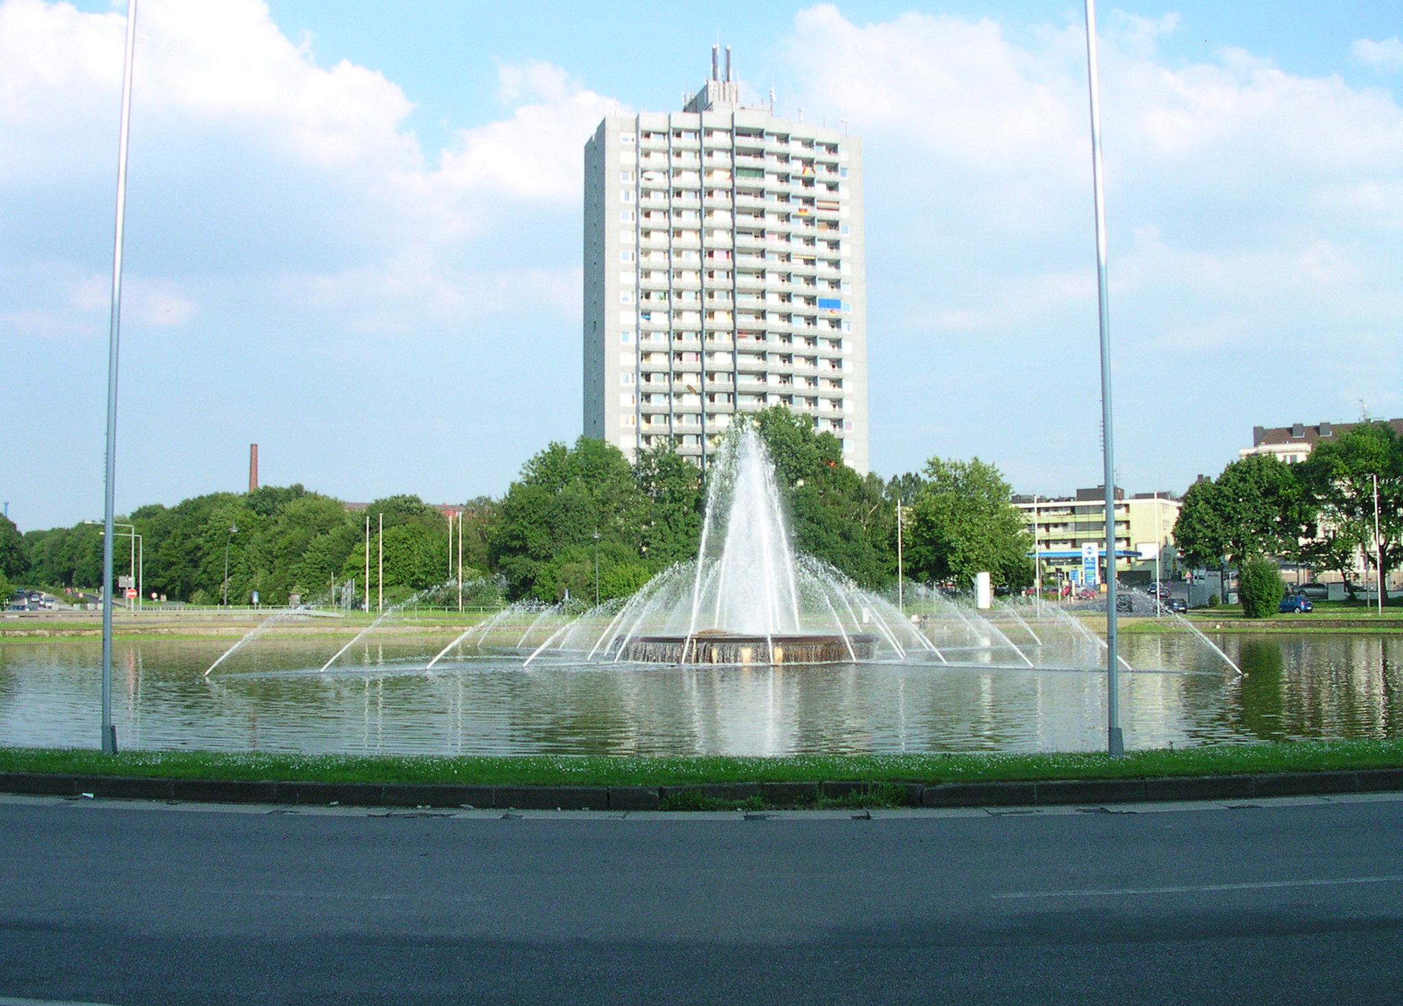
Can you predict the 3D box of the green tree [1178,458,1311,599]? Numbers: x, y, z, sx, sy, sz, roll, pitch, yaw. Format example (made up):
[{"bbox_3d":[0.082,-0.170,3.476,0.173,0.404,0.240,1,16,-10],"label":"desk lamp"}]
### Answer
[{"bbox_3d":[50.390,2.390,139.140,13.200,14.000,13.000,-2,-4,20],"label":"green tree"}]

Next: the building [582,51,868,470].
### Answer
[{"bbox_3d":[3.702,-24.474,210.114,37.500,79.000,25.000,1,-4,-16],"label":"building"}]

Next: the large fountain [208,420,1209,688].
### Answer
[{"bbox_3d":[1.408,1.882,73.539,37.000,11.600,38.000,0,-4,3],"label":"large fountain"}]

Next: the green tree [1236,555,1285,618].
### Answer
[{"bbox_3d":[42.323,6.336,113.319,3.800,4.750,3.800,-2,-4,20],"label":"green tree"}]

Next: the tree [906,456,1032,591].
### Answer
[{"bbox_3d":[30.059,2.397,168.210,14.000,15.400,14.000,-1,-4,10],"label":"tree"}]

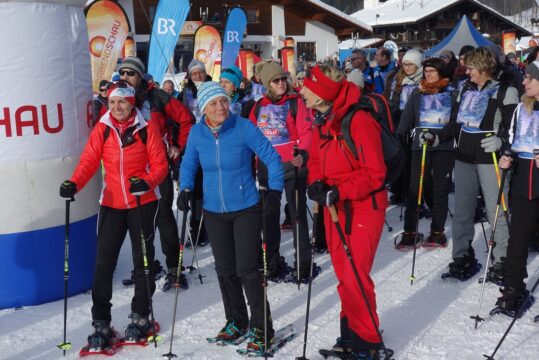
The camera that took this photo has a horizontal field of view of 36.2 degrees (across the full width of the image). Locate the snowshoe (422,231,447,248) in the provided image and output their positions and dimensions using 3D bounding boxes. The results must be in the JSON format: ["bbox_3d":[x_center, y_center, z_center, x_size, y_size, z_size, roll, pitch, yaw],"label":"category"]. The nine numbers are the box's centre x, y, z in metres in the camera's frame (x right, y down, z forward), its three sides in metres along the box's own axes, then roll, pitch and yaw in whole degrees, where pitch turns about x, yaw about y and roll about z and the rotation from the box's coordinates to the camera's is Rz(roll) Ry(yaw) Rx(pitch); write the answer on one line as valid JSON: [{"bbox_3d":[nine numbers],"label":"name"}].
[{"bbox_3d":[1.515,0.541,7.498,0.110,0.140,0.280,7,13,32],"label":"snowshoe"}]

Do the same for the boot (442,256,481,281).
[{"bbox_3d":[1.500,0.694,6.420,0.300,0.160,0.130,-7,10,-35],"label":"boot"}]

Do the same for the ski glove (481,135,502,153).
[{"bbox_3d":[1.585,-0.261,5.884,0.160,0.120,0.110,-8,12,-40],"label":"ski glove"}]

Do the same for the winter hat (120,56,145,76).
[{"bbox_3d":[-1.028,-0.847,6.204,0.190,0.170,0.220,7,13,31],"label":"winter hat"}]

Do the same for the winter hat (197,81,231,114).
[{"bbox_3d":[-0.340,-0.506,4.997,0.190,0.190,0.220,-9,0,-24],"label":"winter hat"}]

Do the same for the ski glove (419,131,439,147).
[{"bbox_3d":[1.338,-0.349,6.933,0.160,0.120,0.110,-8,12,-40],"label":"ski glove"}]

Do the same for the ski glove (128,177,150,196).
[{"bbox_3d":[-0.806,0.042,5.130,0.110,0.120,0.140,6,11,41],"label":"ski glove"}]

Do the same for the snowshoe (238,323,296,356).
[{"bbox_3d":[0.005,0.986,5.394,0.220,0.110,0.550,4,12,22],"label":"snowshoe"}]

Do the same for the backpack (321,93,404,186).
[{"bbox_3d":[0.623,-0.247,5.030,0.290,0.540,0.310,-14,14,-30],"label":"backpack"}]

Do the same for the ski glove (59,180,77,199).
[{"bbox_3d":[-1.214,0.057,4.966,0.110,0.110,0.130,4,12,20],"label":"ski glove"}]

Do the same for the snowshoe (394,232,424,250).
[{"bbox_3d":[1.267,0.559,7.486,0.120,0.150,0.280,7,12,40],"label":"snowshoe"}]

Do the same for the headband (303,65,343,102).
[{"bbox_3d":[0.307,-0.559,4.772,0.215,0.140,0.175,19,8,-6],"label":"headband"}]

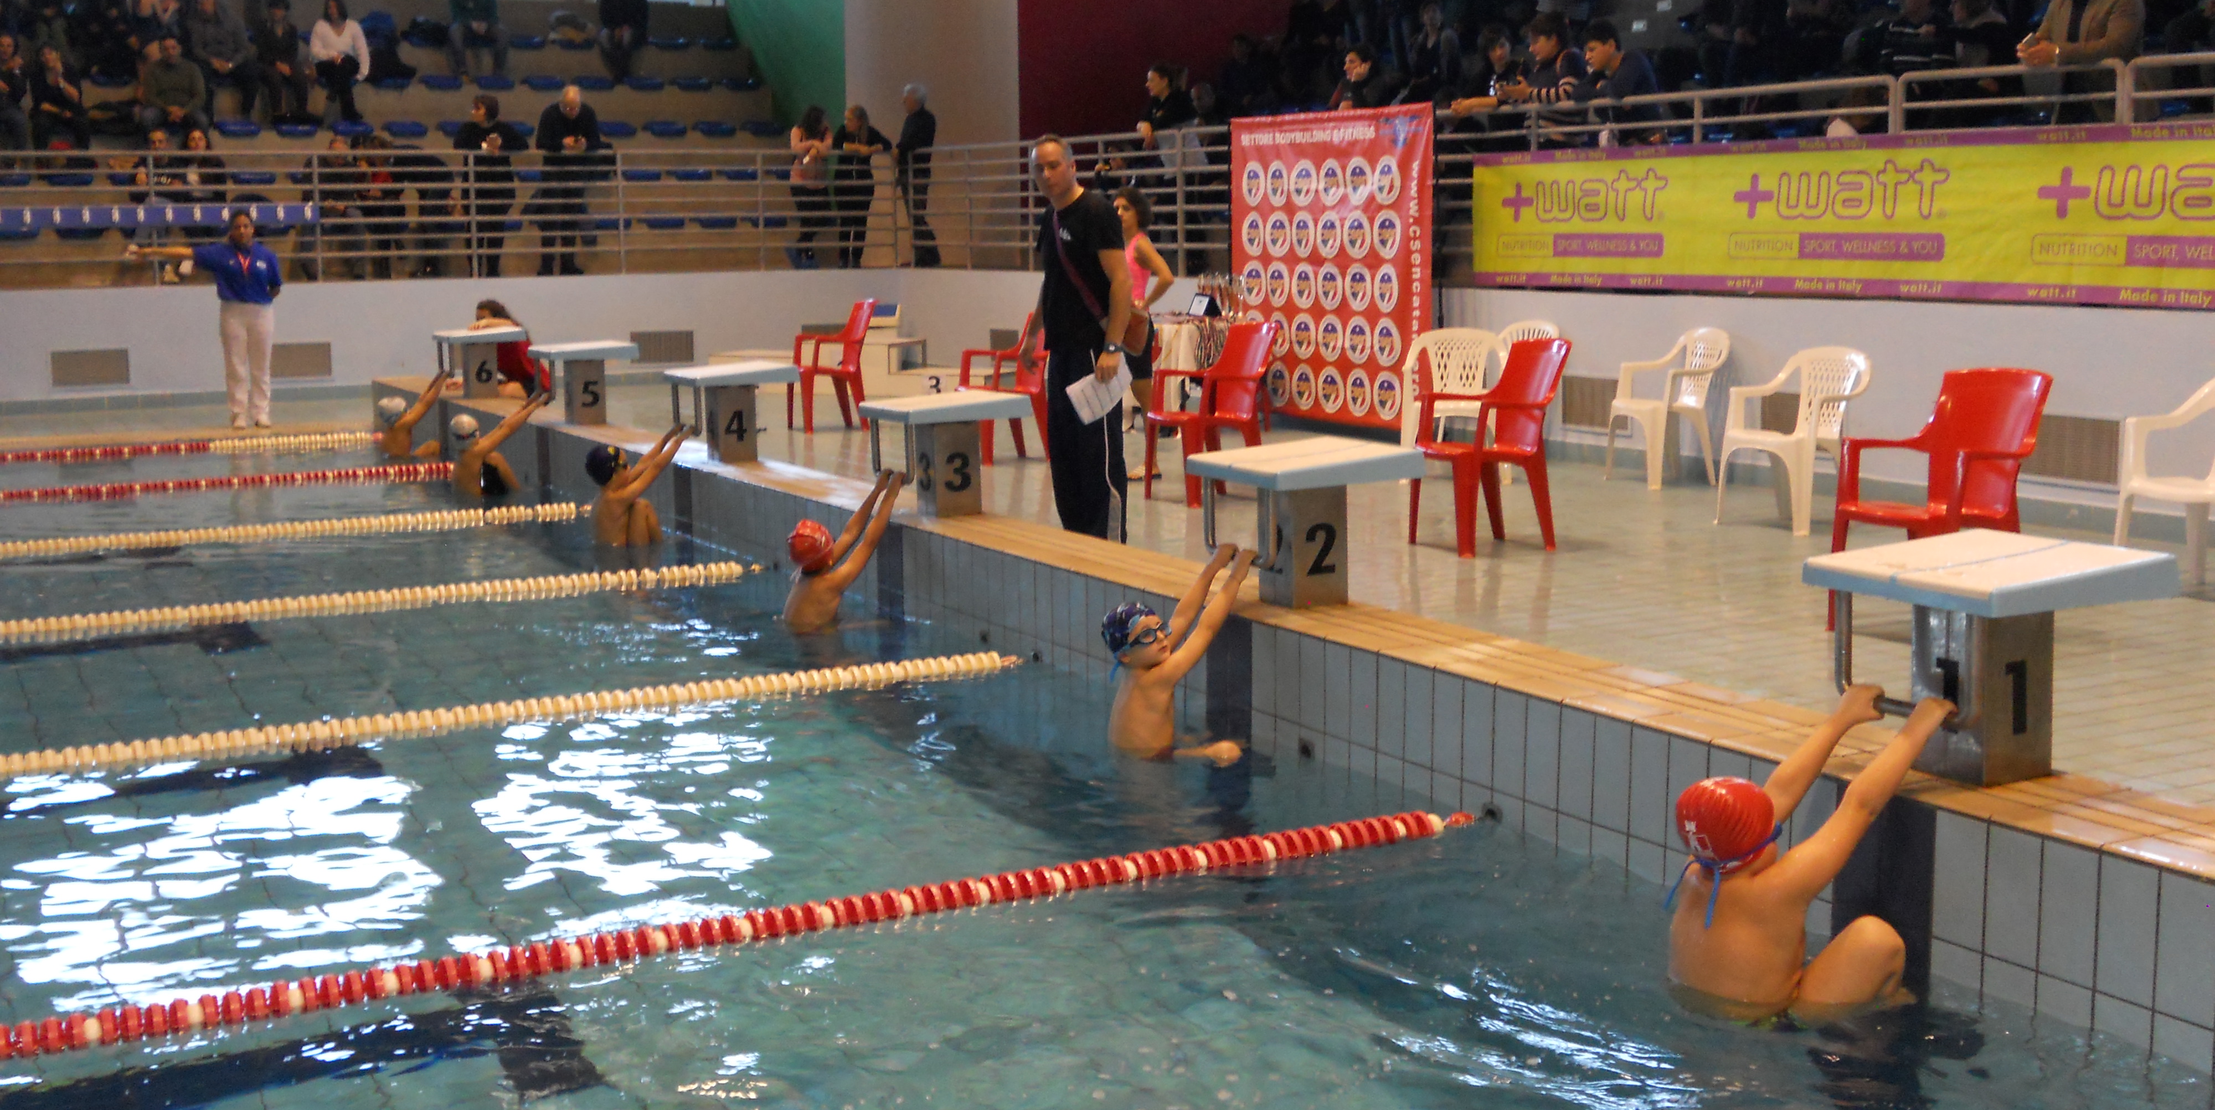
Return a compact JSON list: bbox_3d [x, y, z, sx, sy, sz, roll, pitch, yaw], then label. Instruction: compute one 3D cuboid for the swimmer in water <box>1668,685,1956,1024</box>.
[{"bbox_3d":[1.303,0.626,4.542,0.640,0.710,0.420,-5,9,-27],"label":"swimmer in water"}]

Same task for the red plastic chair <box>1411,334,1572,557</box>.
[{"bbox_3d":[1.645,-0.473,10.440,0.570,0.885,0.570,-4,8,-22],"label":"red plastic chair"}]

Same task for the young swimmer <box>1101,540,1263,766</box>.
[{"bbox_3d":[0.229,0.343,6.686,0.550,0.690,0.410,-5,9,-27],"label":"young swimmer"}]

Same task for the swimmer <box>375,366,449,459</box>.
[{"bbox_3d":[-4.399,-0.798,15.511,0.530,0.710,0.410,-5,9,-27],"label":"swimmer"}]

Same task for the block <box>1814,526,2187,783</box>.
[{"bbox_3d":[1.730,0.207,4.801,0.495,0.460,0.490,-5,9,-27],"label":"block"}]

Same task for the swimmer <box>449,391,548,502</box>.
[{"bbox_3d":[-3.340,-0.514,13.460,0.620,0.760,0.390,-5,9,-27],"label":"swimmer"}]

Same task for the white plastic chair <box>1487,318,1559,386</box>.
[{"bbox_3d":[2.283,-0.912,13.817,0.530,0.815,0.565,-6,9,-33],"label":"white plastic chair"}]

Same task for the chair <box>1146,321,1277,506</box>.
[{"bbox_3d":[0.544,-0.716,12.297,0.570,0.885,0.570,-4,9,-25],"label":"chair"}]

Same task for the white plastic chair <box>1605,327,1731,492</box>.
[{"bbox_3d":[2.965,-0.782,12.839,0.550,0.815,0.570,-3,8,-16],"label":"white plastic chair"}]

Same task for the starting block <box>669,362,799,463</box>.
[{"bbox_3d":[-1.758,-0.665,11.427,0.498,0.446,0.497,-5,9,-27],"label":"starting block"}]

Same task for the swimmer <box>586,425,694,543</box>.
[{"bbox_3d":[-2.100,-0.209,11.110,0.550,0.710,0.410,-5,9,-27],"label":"swimmer"}]

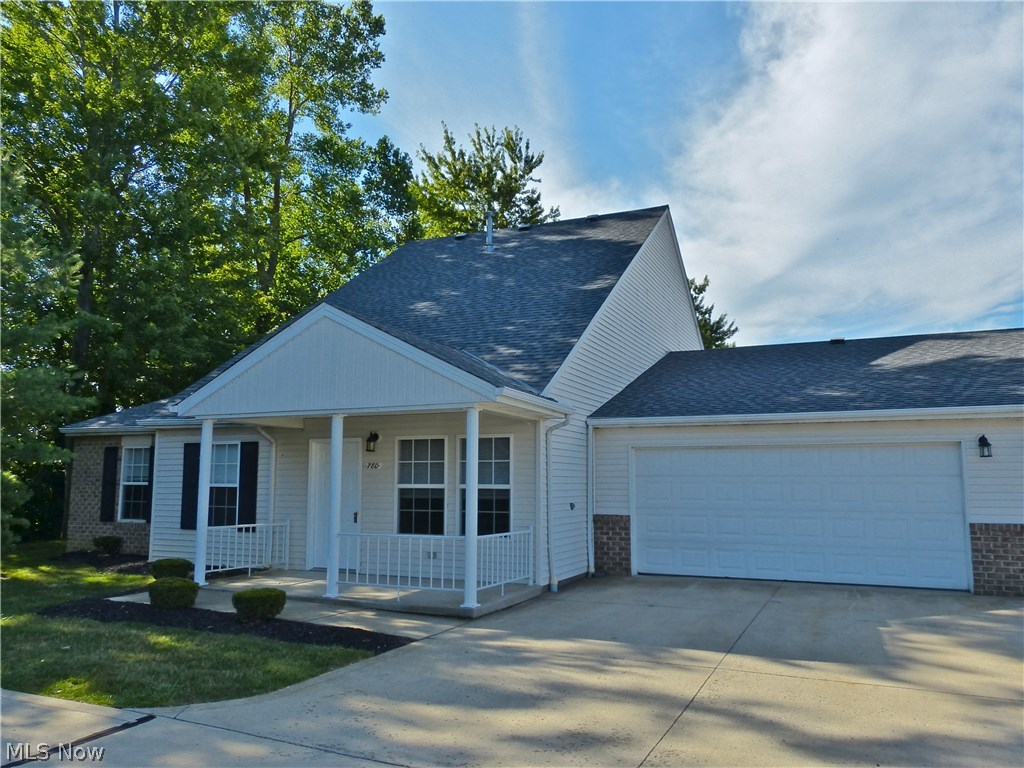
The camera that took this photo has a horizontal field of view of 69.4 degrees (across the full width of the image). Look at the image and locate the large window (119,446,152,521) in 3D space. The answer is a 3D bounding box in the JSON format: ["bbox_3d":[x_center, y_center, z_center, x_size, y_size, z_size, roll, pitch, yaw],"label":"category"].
[{"bbox_3d":[-7.681,2.063,15.157,0.900,1.520,0.100,-3,-7,24],"label":"large window"}]

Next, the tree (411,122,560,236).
[{"bbox_3d":[-1.588,-3.572,35.617,8.500,19.000,8.500,-3,-7,24],"label":"tree"}]

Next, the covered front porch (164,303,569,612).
[{"bbox_3d":[-2.180,0.977,10.787,5.500,3.960,2.370,-3,-7,24],"label":"covered front porch"}]

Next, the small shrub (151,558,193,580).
[{"bbox_3d":[-5.248,2.877,11.403,0.588,0.342,0.588,-3,-7,24],"label":"small shrub"}]

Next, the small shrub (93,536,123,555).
[{"bbox_3d":[-8.219,3.283,15.029,0.535,0.348,0.535,-3,-7,24],"label":"small shrub"}]

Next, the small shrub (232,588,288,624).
[{"bbox_3d":[-2.850,2.515,8.357,0.578,0.366,0.578,0,-7,0],"label":"small shrub"}]

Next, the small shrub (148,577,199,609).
[{"bbox_3d":[-4.271,2.634,9.339,0.574,0.369,0.574,-3,-7,24],"label":"small shrub"}]

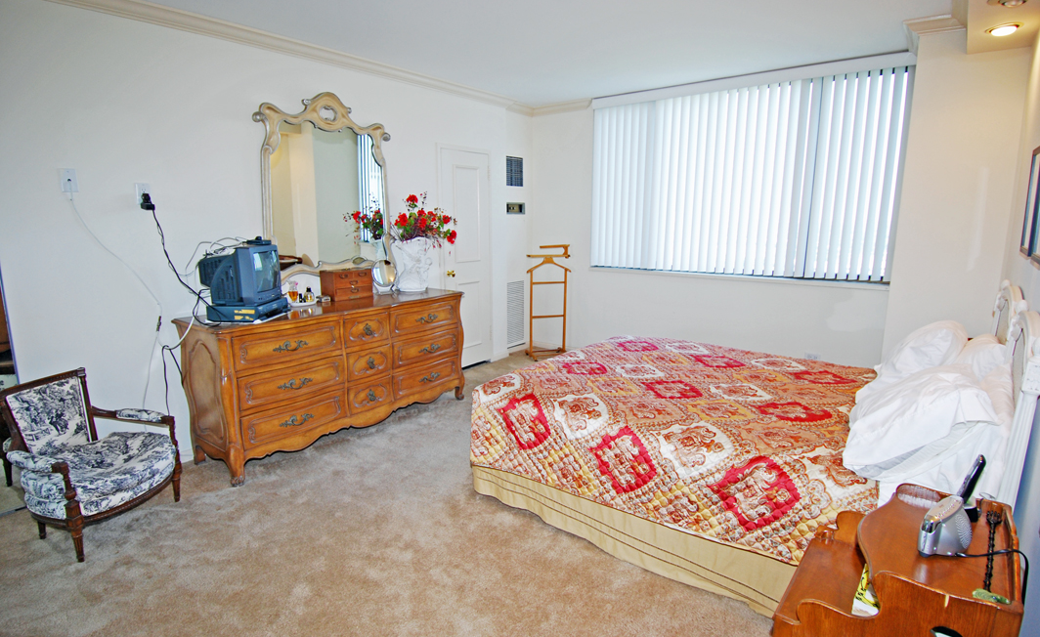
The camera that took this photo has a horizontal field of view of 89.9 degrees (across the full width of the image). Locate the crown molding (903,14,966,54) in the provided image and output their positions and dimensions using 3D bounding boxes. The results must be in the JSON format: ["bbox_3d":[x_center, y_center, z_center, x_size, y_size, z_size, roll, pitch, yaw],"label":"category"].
[{"bbox_3d":[2.560,-1.744,3.215,0.300,0.100,0.540,8,14,37],"label":"crown molding"}]

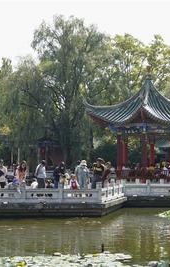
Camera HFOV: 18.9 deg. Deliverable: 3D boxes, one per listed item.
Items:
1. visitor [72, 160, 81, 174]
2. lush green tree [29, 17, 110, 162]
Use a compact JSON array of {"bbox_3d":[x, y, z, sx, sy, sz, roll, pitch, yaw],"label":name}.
[{"bbox_3d":[-0.326,2.025,22.210,0.500,1.670,0.350,-2,-5,20],"label":"visitor"},{"bbox_3d":[-1.253,-2.665,41.322,6.600,13.700,6.600,0,-4,0],"label":"lush green tree"}]

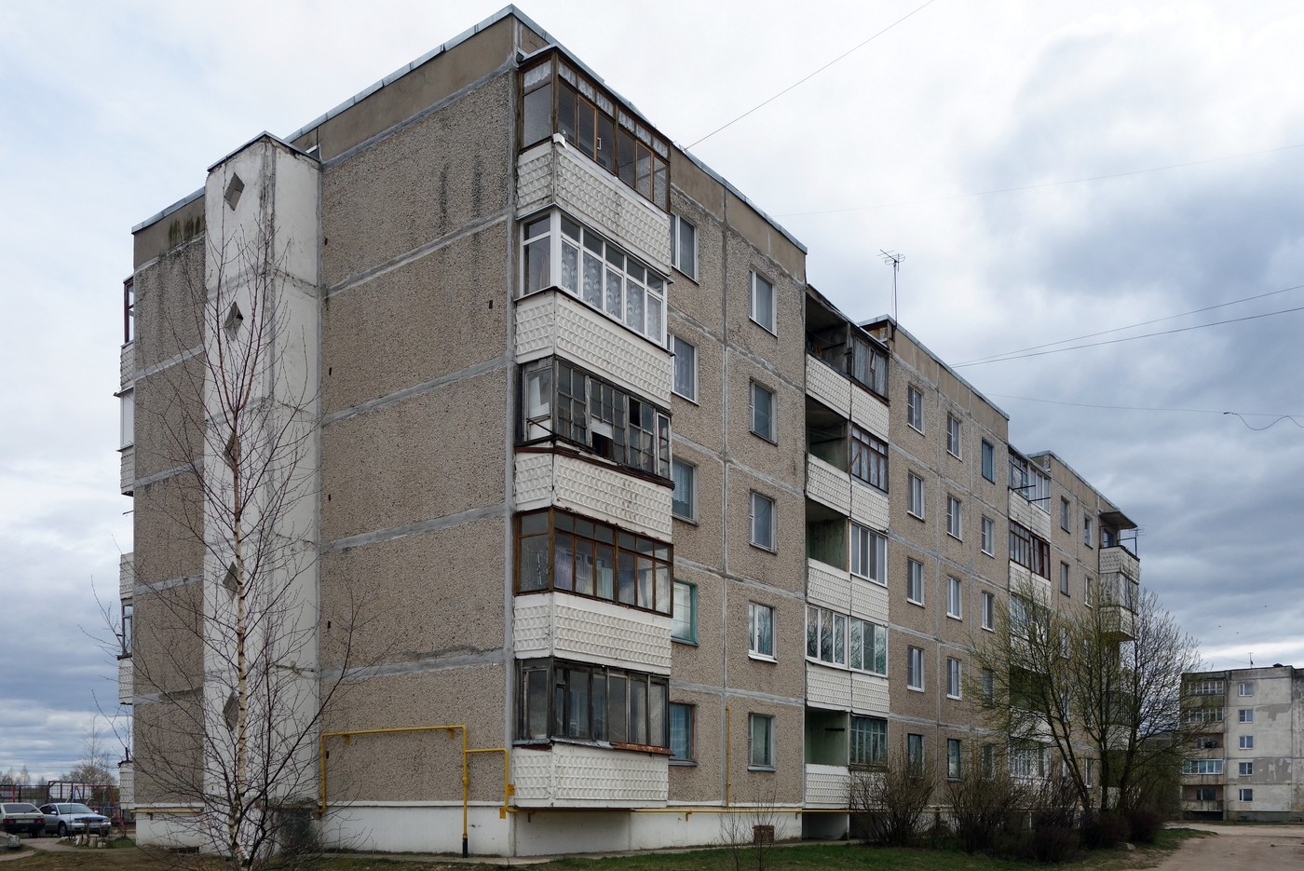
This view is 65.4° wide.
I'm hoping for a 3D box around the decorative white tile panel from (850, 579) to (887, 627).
[{"bbox_3d":[6.774,5.194,31.600,0.150,1.190,2.400,-14,-23,35],"label":"decorative white tile panel"}]

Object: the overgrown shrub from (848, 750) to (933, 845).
[{"bbox_3d":[6.323,9.619,26.800,2.240,2.237,2.200,-4,-19,12],"label":"overgrown shrub"}]

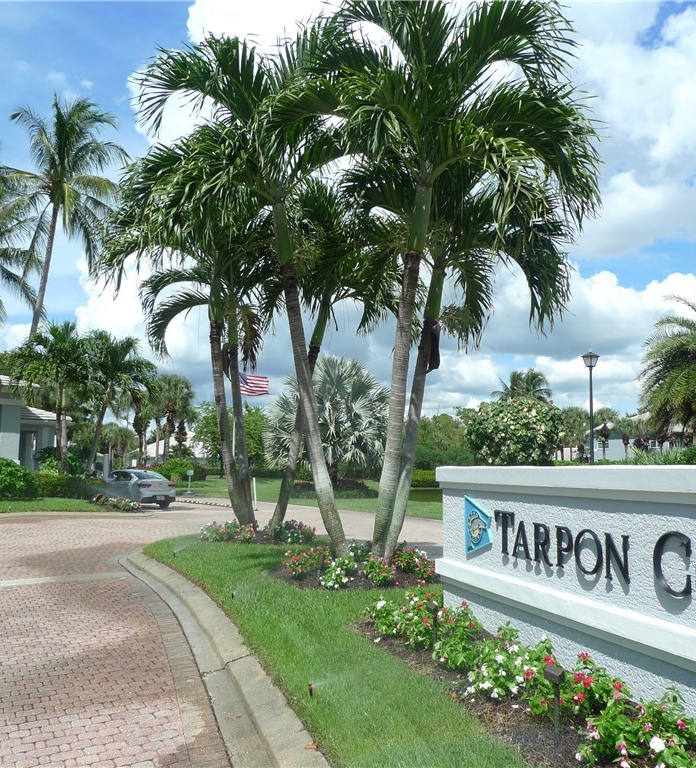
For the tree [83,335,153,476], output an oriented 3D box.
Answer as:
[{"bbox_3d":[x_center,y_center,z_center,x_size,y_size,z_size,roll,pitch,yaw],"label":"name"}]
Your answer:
[{"bbox_3d":[-9.539,1.190,29.367,3.040,6.920,3.000,0,-7,0],"label":"tree"}]

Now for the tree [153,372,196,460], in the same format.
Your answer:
[{"bbox_3d":[-14.114,3.538,57.972,3.600,9.000,3.600,0,-7,0],"label":"tree"}]

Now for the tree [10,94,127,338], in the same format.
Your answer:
[{"bbox_3d":[-14.382,-4.581,35.761,6.200,20.000,6.000,0,-7,0],"label":"tree"}]

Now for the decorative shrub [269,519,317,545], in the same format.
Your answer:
[{"bbox_3d":[-1.071,2.809,13.767,0.880,0.450,0.800,0,-7,0],"label":"decorative shrub"}]

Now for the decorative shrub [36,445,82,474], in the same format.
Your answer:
[{"bbox_3d":[-11.014,3.425,26.779,1.750,1.750,1.600,0,-7,0],"label":"decorative shrub"}]

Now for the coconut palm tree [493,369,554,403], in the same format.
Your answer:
[{"bbox_3d":[14.286,3.504,57.990,4.900,9.500,4.900,0,-7,0],"label":"coconut palm tree"}]

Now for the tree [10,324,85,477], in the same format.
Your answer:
[{"bbox_3d":[-12.305,0.972,28.889,3.080,7.240,3.000,0,-7,0],"label":"tree"}]

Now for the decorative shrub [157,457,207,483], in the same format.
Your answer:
[{"bbox_3d":[-12.827,6.691,54.083,3.800,1.950,3.200,0,-7,0],"label":"decorative shrub"}]

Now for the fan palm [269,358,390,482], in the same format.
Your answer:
[{"bbox_3d":[-1.079,2.159,36.293,6.200,7.000,6.000,0,-7,0],"label":"fan palm"}]

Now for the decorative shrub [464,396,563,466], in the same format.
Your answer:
[{"bbox_3d":[5.740,2.419,24.689,3.400,3.900,3.300,0,-7,0],"label":"decorative shrub"}]

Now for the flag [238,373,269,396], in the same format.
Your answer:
[{"bbox_3d":[-5.525,0.028,41.289,1.920,1.410,0.400,1,-7,-8],"label":"flag"}]

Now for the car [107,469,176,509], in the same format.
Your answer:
[{"bbox_3d":[-8.366,3.978,27.118,4.400,1.450,1.730,-6,-9,45],"label":"car"}]

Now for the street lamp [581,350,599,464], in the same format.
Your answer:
[{"bbox_3d":[6.508,1.370,18.972,0.500,4.590,0.470,-2,-7,19],"label":"street lamp"}]

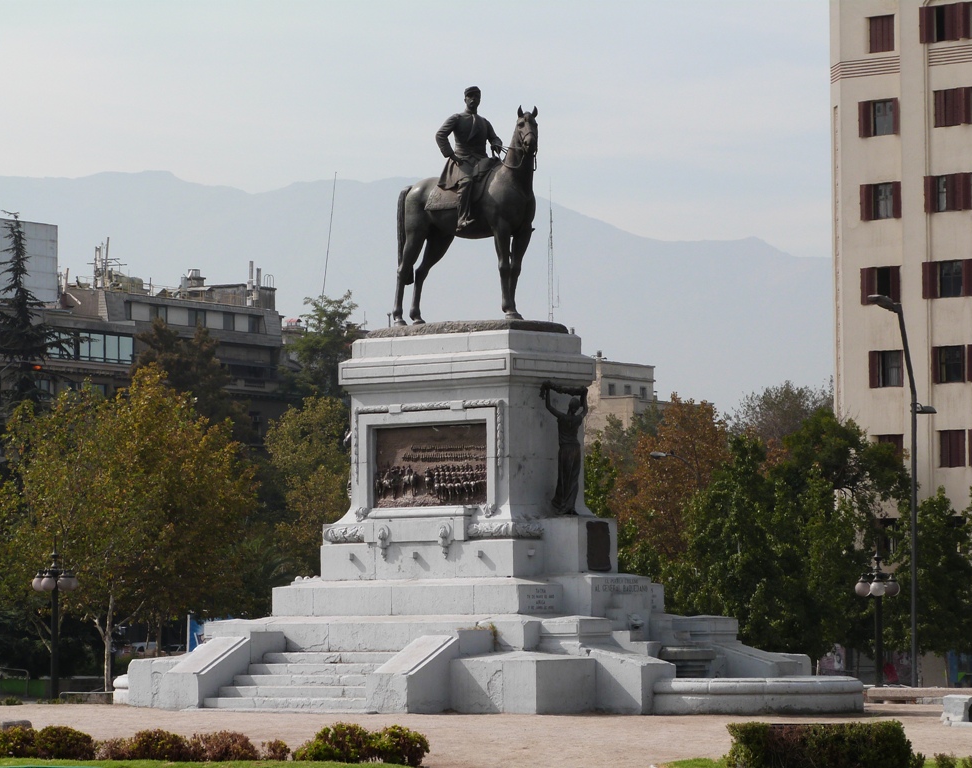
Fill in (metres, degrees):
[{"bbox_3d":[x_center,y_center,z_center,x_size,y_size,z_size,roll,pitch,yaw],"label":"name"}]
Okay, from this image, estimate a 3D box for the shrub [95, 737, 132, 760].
[{"bbox_3d":[-4.661,4.561,53.300,0.470,0.310,0.450,0,-4,0],"label":"shrub"}]

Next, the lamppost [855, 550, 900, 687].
[{"bbox_3d":[9.834,6.041,107.000,1.150,3.900,1.150,0,-4,0],"label":"lamppost"}]

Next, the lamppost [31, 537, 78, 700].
[{"bbox_3d":[-8.991,4.882,88.867,0.980,3.450,0.980,0,-3,0],"label":"lamppost"}]

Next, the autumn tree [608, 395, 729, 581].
[{"bbox_3d":[6.443,5.088,147.960,4.400,9.700,4.400,0,-3,0],"label":"autumn tree"}]

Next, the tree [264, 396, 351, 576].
[{"bbox_3d":[-5.243,4.800,134.954,4.000,9.000,4.000,0,-3,0],"label":"tree"}]

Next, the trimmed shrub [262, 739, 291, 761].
[{"bbox_3d":[-2.616,4.565,53.200,0.350,0.280,0.340,0,-4,0],"label":"trimmed shrub"}]

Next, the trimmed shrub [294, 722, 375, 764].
[{"bbox_3d":[-1.560,3.691,43.858,0.830,0.430,0.750,0,-3,0],"label":"trimmed shrub"}]

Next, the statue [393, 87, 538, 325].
[{"bbox_3d":[-0.259,-2.966,70.238,3.200,3.900,1.300,-3,-4,39],"label":"statue"}]

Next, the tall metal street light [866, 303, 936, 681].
[{"bbox_3d":[11.733,3.226,120.000,1.950,11.500,0.400,0,-4,0],"label":"tall metal street light"}]

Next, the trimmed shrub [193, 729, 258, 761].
[{"bbox_3d":[-3.247,4.523,53.300,0.800,0.380,0.650,0,-4,0],"label":"trimmed shrub"}]

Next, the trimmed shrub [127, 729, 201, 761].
[{"bbox_3d":[-3.406,3.796,44.853,0.800,0.360,0.720,0,-3,0],"label":"trimmed shrub"}]

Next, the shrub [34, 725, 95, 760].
[{"bbox_3d":[-5.274,4.486,53.300,0.750,0.460,0.650,0,-4,0],"label":"shrub"}]

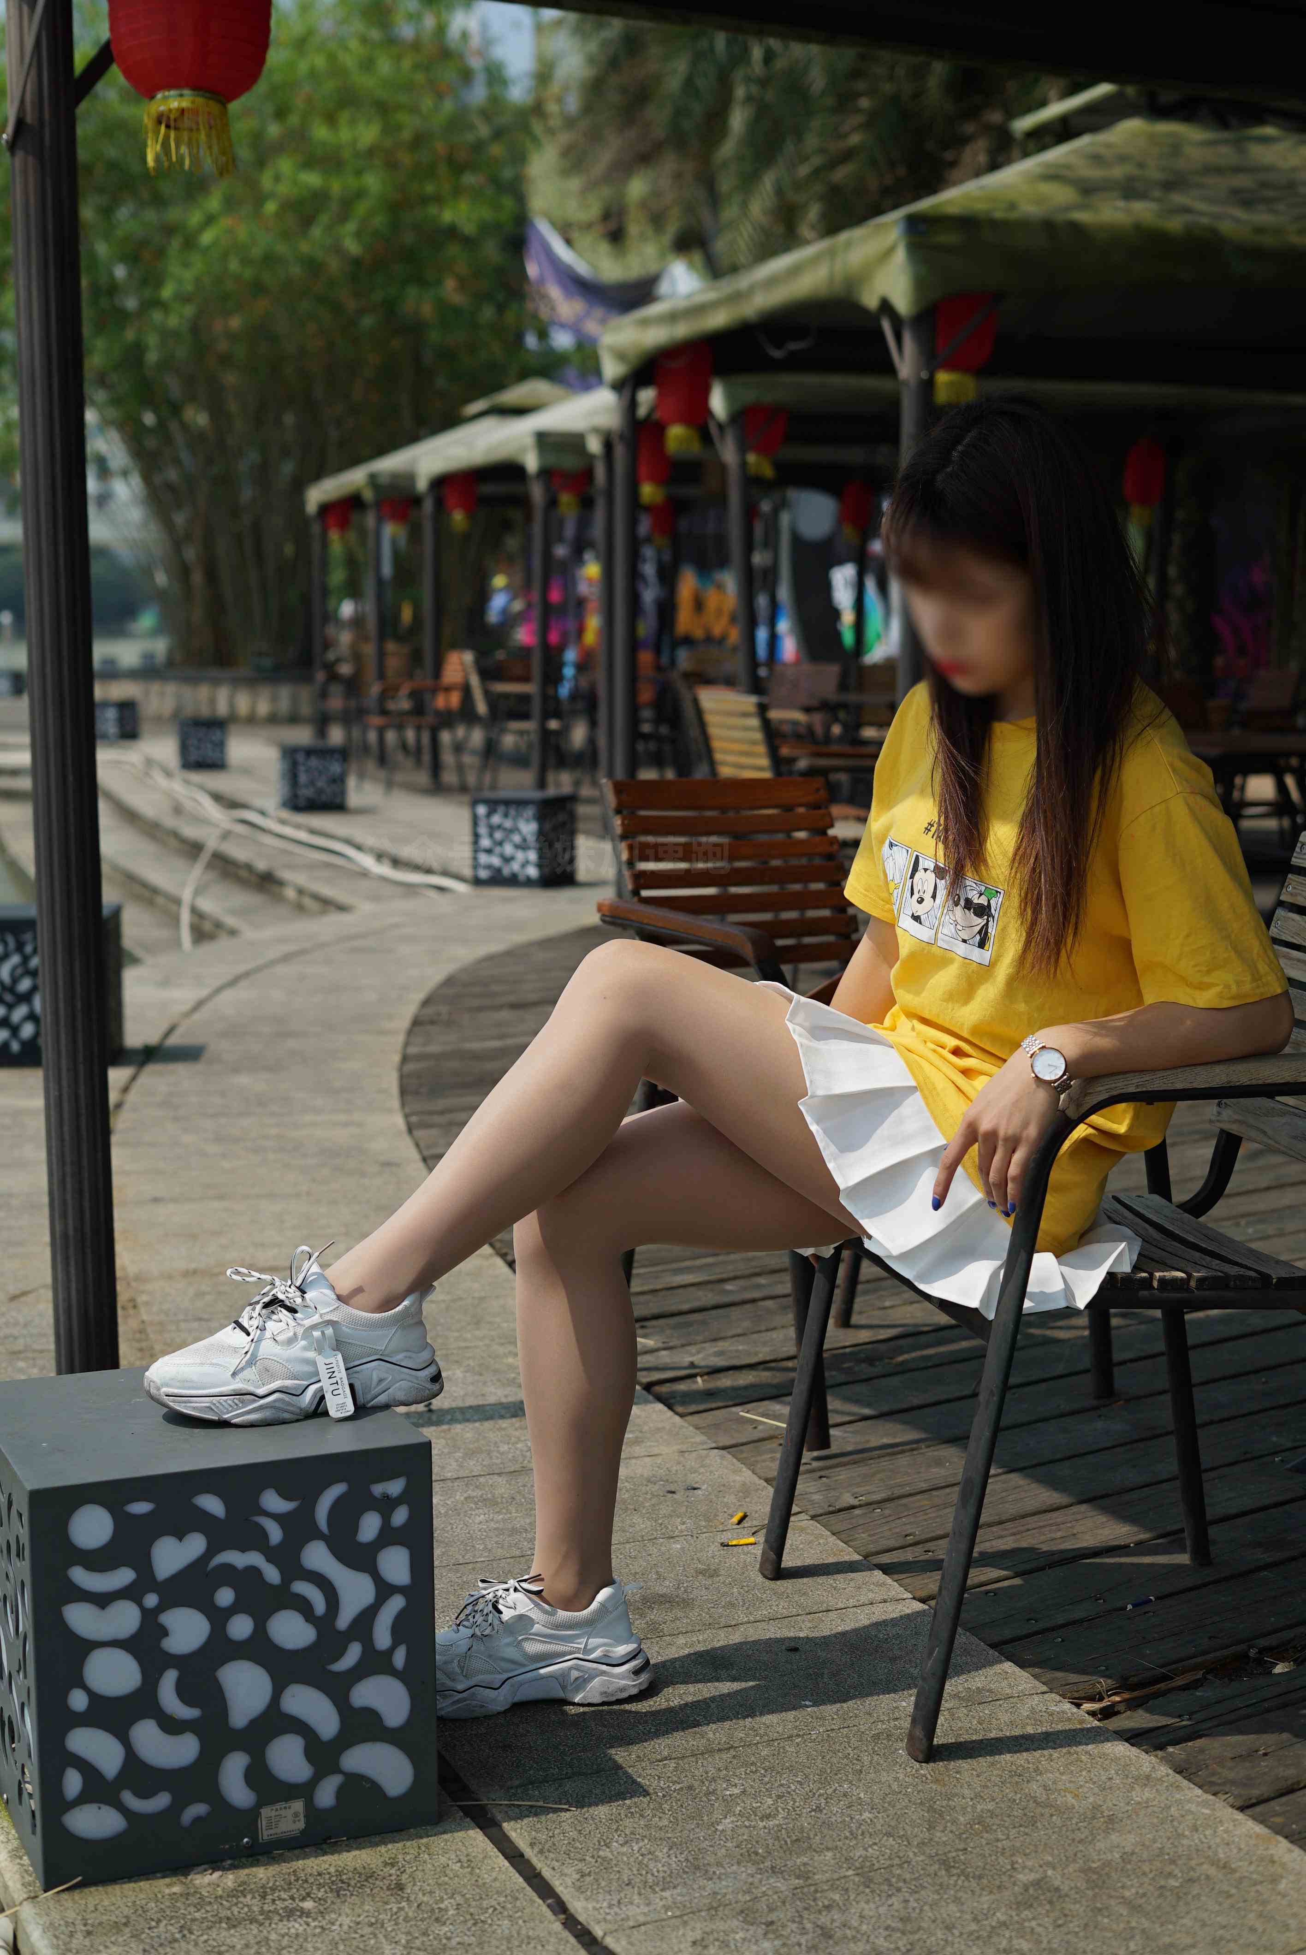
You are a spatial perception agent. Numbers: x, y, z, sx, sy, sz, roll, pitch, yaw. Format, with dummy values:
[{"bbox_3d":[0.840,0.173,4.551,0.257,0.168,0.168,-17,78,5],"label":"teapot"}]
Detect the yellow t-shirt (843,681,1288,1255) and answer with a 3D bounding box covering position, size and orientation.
[{"bbox_3d":[0.413,-0.007,2.770,0.310,0.570,0.460,-2,9,-42],"label":"yellow t-shirt"}]

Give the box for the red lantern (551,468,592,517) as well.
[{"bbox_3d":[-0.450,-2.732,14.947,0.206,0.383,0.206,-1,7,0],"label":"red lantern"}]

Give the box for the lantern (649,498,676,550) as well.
[{"bbox_3d":[0.074,-3.485,20.800,0.200,0.420,0.200,0,7,0],"label":"lantern"}]

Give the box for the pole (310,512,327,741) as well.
[{"bbox_3d":[-2.536,-2.590,20.646,0.082,1.915,0.082,-1,7,0],"label":"pole"}]

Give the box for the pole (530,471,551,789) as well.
[{"bbox_3d":[-0.646,-1.957,15.739,0.085,1.970,0.085,-1,7,-2],"label":"pole"}]

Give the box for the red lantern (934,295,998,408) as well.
[{"bbox_3d":[0.955,-2.007,8.411,0.230,0.470,0.230,0,7,0],"label":"red lantern"}]

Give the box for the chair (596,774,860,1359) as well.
[{"bbox_3d":[0.281,0.153,3.863,0.520,0.865,0.580,-5,9,-30],"label":"chair"}]

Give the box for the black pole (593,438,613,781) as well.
[{"bbox_3d":[-0.245,-1.732,13.982,0.085,1.970,0.085,0,7,-1],"label":"black pole"}]

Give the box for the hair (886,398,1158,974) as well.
[{"bbox_3d":[0.345,-0.269,2.547,0.220,0.530,0.210,-6,9,-37],"label":"hair"}]

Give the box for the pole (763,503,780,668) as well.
[{"bbox_3d":[0.754,-2.191,17.316,0.082,1.915,0.082,-1,7,0],"label":"pole"}]

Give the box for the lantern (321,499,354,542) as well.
[{"bbox_3d":[-2.455,-3.594,21.200,0.200,0.420,0.200,-1,7,-7],"label":"lantern"}]

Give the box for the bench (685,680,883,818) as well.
[{"bbox_3d":[0.478,-0.463,8.512,0.600,0.870,0.550,-4,8,-25],"label":"bench"}]

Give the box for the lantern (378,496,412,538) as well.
[{"bbox_3d":[-1.745,-3.162,18.368,0.206,0.383,0.206,-1,7,0],"label":"lantern"}]

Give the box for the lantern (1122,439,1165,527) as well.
[{"bbox_3d":[2.711,-2.732,14.973,0.230,0.470,0.230,0,7,0],"label":"lantern"}]

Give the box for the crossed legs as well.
[{"bbox_3d":[-0.065,0.300,2.695,0.620,0.690,0.420,-2,8,-14],"label":"crossed legs"}]

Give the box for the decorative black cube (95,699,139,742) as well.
[{"bbox_3d":[-5.030,-2.373,25.203,0.360,0.360,0.360,3,8,23],"label":"decorative black cube"}]

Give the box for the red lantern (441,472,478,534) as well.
[{"bbox_3d":[-1.271,-3.162,17.940,0.230,0.470,0.230,0,7,0],"label":"red lantern"}]

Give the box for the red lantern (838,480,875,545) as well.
[{"bbox_3d":[1.407,-3.203,18.743,0.230,0.470,0.230,0,7,0],"label":"red lantern"}]

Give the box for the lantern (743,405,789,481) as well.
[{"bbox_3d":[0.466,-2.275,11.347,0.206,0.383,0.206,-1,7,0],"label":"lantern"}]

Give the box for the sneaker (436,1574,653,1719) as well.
[{"bbox_3d":[-0.147,0.628,2.590,0.275,0.122,0.105,-2,8,-13],"label":"sneaker"}]

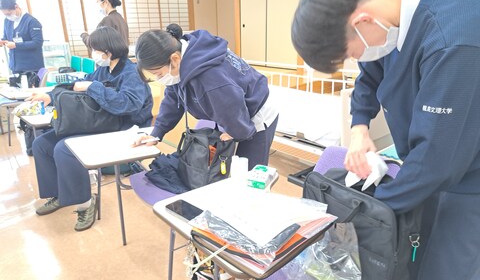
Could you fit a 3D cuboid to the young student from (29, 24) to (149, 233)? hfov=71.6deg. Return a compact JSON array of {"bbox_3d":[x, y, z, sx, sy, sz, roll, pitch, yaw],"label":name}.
[{"bbox_3d":[-0.951,-0.070,2.216,0.800,1.240,0.540,-9,21,-23],"label":"young student"}]

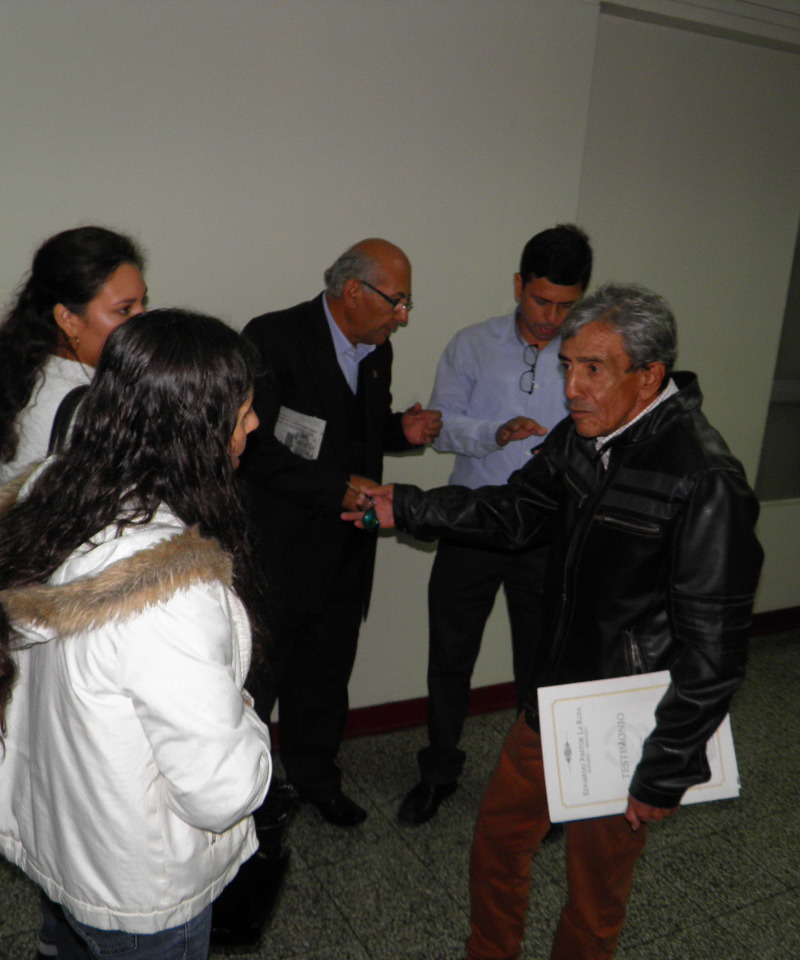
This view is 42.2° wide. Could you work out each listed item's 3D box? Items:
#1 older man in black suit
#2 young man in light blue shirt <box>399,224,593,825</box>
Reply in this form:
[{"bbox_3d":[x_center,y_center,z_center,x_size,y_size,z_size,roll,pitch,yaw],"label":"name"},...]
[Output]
[{"bbox_3d":[-0.207,0.190,2.873,0.580,1.675,0.540,16,18,40],"label":"older man in black suit"},{"bbox_3d":[0.341,0.175,2.930,0.560,1.755,0.480,5,14,3],"label":"young man in light blue shirt"}]

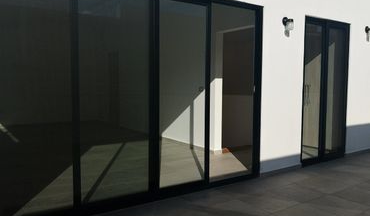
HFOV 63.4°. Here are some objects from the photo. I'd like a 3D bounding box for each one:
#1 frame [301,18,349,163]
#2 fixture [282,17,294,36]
[{"bbox_3d":[2.211,-0.249,4.738,1.165,2.209,0.120,-2,5,-32],"label":"frame"},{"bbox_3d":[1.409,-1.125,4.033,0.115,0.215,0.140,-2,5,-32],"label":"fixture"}]

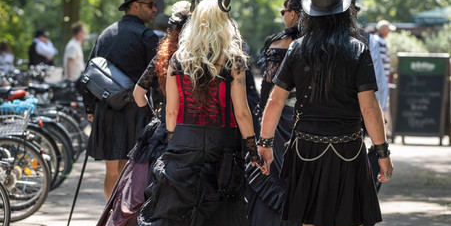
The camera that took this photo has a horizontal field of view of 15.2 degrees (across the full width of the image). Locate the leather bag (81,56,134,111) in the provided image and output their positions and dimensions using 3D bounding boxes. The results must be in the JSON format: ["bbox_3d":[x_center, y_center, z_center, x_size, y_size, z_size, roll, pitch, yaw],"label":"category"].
[{"bbox_3d":[-0.813,-0.203,11.650,0.340,0.210,0.170,38,29,14],"label":"leather bag"}]

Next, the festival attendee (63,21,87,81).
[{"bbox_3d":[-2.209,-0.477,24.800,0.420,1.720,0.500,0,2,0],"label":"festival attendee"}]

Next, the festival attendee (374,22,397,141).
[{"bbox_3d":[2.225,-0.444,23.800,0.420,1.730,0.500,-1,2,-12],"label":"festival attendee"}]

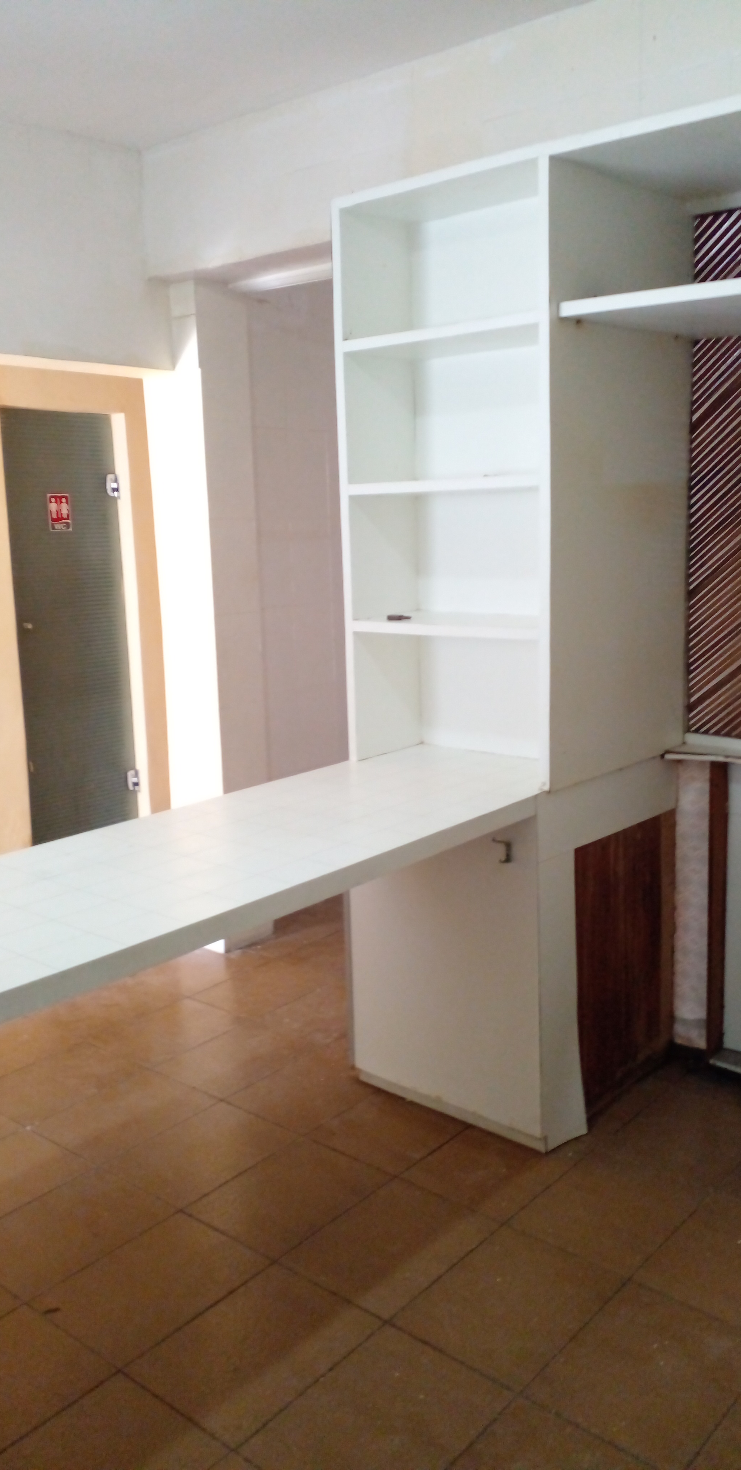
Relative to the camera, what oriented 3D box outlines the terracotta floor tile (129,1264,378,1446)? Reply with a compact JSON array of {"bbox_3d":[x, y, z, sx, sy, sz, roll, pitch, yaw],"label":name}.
[{"bbox_3d":[-0.212,1.136,2.134,0.282,0.012,0.384,7,13,40],"label":"terracotta floor tile"}]

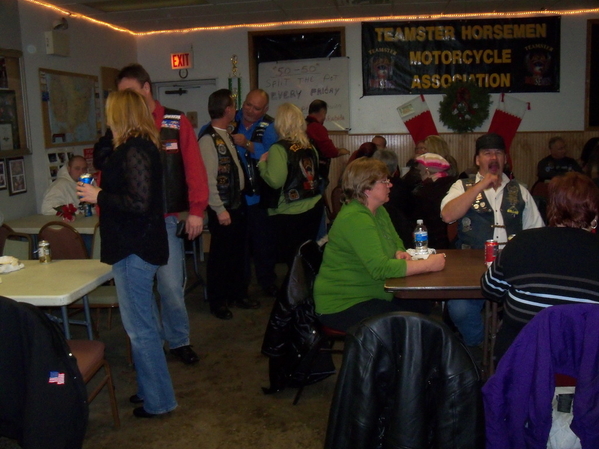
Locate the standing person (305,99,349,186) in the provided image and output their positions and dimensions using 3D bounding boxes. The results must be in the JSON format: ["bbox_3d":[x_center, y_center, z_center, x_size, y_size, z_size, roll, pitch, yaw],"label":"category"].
[{"bbox_3d":[0.296,-0.561,6.900,0.550,1.730,0.500,-7,12,-30],"label":"standing person"}]

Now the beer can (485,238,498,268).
[{"bbox_3d":[0.996,0.147,3.133,0.066,0.122,0.066,-1,10,0],"label":"beer can"}]

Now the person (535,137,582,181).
[{"bbox_3d":[2.830,-0.322,6.671,0.560,1.270,0.750,2,10,16],"label":"person"}]

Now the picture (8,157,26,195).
[{"bbox_3d":[-2.472,-0.424,5.299,0.020,0.300,0.250,0,10,6],"label":"picture"}]

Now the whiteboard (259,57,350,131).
[{"bbox_3d":[0.060,-1.688,7.962,1.200,0.910,0.030,-1,10,8],"label":"whiteboard"}]

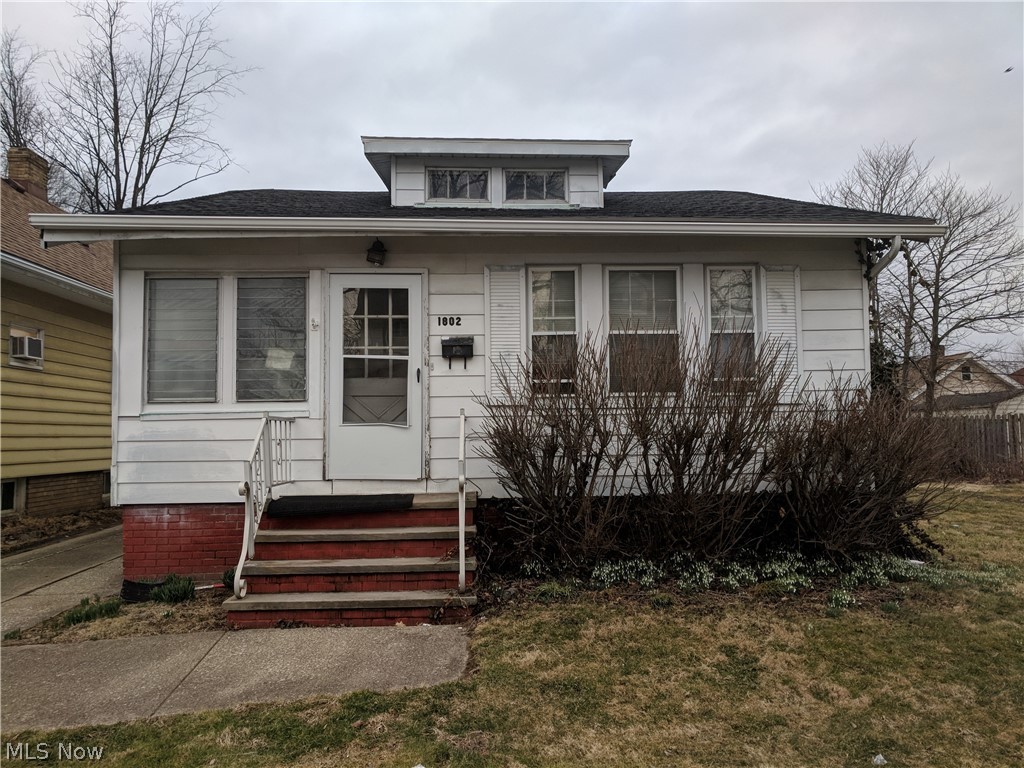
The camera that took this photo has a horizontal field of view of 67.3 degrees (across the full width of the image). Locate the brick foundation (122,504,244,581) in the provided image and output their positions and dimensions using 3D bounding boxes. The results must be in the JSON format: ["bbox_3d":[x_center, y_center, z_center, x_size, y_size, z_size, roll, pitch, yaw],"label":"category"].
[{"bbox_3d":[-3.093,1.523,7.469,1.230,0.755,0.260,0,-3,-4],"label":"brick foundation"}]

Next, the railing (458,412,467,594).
[{"bbox_3d":[-0.428,0.925,6.678,0.078,1.425,1.620,0,-3,-4],"label":"railing"}]

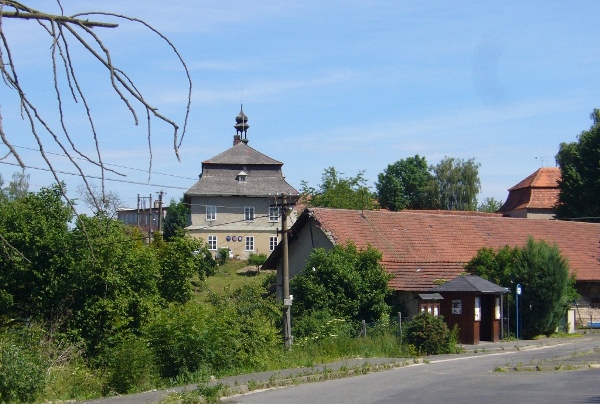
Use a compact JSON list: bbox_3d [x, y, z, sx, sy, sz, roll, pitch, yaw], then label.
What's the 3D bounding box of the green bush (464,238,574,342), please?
[{"bbox_3d":[11.065,4.240,64.361,5.500,5.200,4.500,-1,-4,12],"label":"green bush"}]

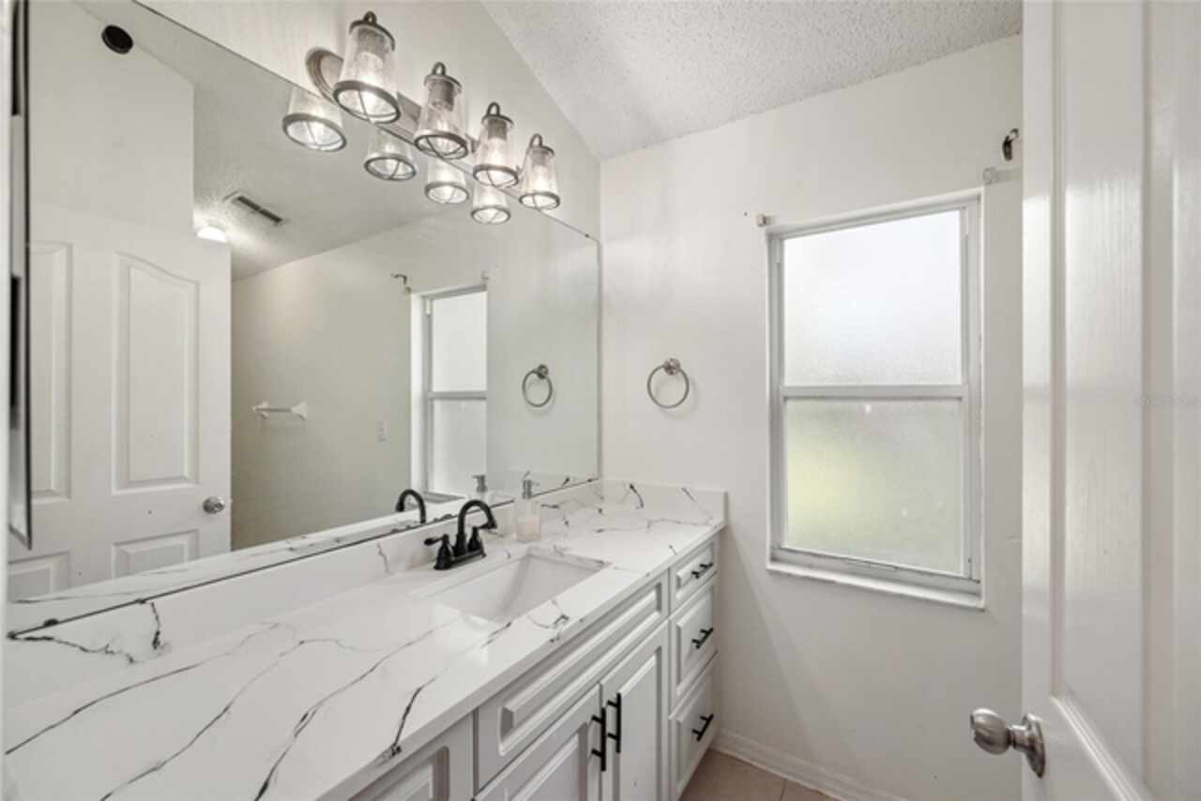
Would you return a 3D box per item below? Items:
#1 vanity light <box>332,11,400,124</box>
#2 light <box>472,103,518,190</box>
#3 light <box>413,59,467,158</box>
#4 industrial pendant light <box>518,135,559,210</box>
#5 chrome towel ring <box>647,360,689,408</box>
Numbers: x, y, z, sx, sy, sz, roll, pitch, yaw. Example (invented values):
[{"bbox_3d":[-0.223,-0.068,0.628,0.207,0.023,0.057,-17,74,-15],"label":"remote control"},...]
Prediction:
[{"bbox_3d":[-0.528,-0.765,1.050,0.144,0.234,0.134,0,0,33],"label":"vanity light"},{"bbox_3d":[-0.311,-0.765,1.384,0.144,0.234,0.134,0,0,0],"label":"light"},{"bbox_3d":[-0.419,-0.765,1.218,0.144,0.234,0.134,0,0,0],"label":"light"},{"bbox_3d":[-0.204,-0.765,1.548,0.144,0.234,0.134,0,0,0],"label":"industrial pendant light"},{"bbox_3d":[0.273,-0.066,1.858,0.176,0.199,0.062,0,0,33],"label":"chrome towel ring"}]

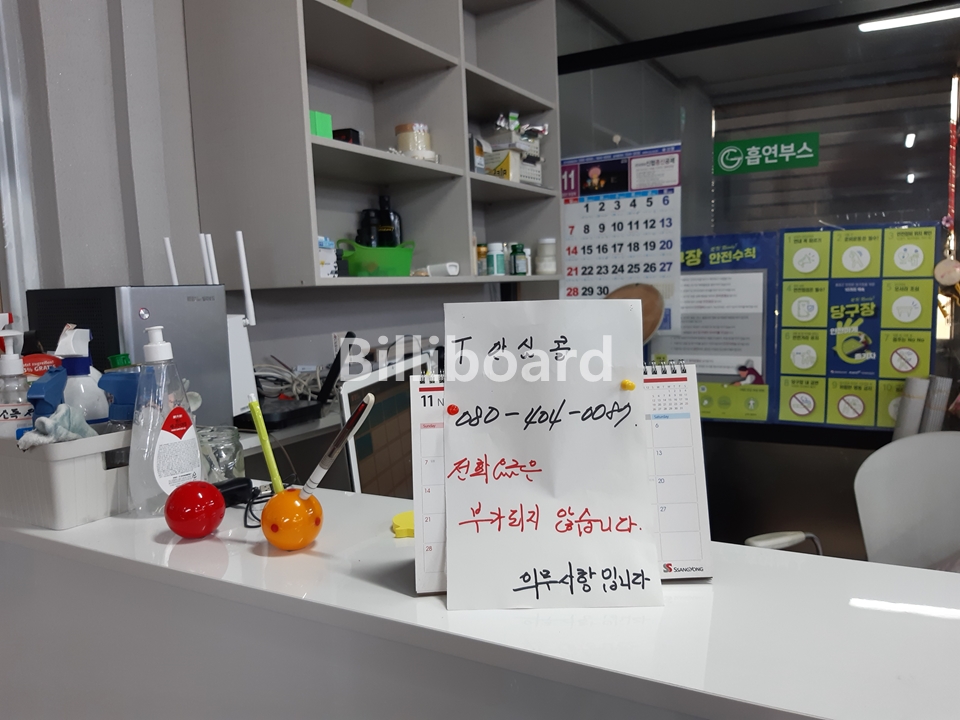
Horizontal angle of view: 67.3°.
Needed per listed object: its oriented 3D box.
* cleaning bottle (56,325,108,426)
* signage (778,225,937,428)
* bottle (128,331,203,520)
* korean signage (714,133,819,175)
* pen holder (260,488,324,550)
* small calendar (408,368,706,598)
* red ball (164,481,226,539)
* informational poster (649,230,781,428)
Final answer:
[{"bbox_3d":[-0.544,0.072,0.992,0.060,0.231,0.085,1,7,24],"label":"cleaning bottle"},{"bbox_3d":[1.105,-0.095,2.139,0.420,0.594,0.010,1,7,28],"label":"signage"},{"bbox_3d":[-0.404,0.076,0.924,0.072,0.236,0.098,3,9,40],"label":"bottle"},{"bbox_3d":[0.868,-0.625,2.194,0.298,0.099,0.008,1,7,28],"label":"korean signage"},{"bbox_3d":[-0.201,0.172,0.774,0.065,0.065,0.065,-4,7,-15],"label":"pen holder"},{"bbox_3d":[0.070,0.098,0.661,0.260,0.192,0.080,-2,6,-4],"label":"small calendar"},{"bbox_3d":[-0.324,0.171,0.821,0.065,0.065,0.065,-5,7,-21],"label":"red ball"},{"bbox_3d":[0.733,-0.103,2.338,0.420,0.594,0.010,1,7,28],"label":"informational poster"}]

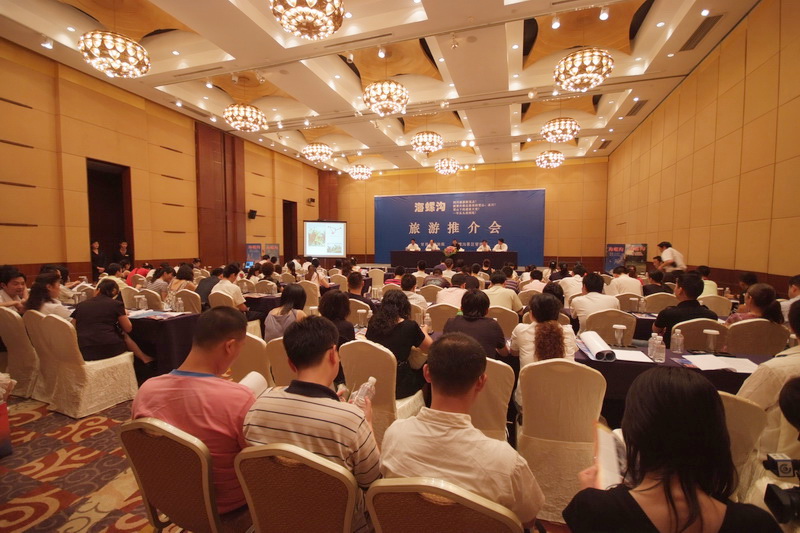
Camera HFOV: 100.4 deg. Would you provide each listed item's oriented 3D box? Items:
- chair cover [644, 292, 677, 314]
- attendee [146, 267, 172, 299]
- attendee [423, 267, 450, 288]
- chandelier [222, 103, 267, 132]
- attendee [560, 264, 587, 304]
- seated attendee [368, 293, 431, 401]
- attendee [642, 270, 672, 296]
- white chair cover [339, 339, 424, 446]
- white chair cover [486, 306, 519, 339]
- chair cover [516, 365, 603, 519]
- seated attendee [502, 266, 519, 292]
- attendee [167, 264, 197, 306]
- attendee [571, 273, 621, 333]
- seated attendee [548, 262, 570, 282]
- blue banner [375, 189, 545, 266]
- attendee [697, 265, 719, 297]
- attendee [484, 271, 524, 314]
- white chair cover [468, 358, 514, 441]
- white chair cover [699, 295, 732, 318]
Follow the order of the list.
[{"bbox_3d":[3.711,0.831,4.849,0.470,0.935,0.540,1,3,20],"label":"chair cover"},{"bbox_3d":[-4.216,0.619,5.841,0.480,1.250,0.760,1,3,20],"label":"attendee"},{"bbox_3d":[0.658,0.606,5.773,0.520,1.180,0.750,1,3,17],"label":"attendee"},{"bbox_3d":[-4.248,-4.099,9.266,1.100,0.520,1.100,1,3,18],"label":"chandelier"},{"bbox_3d":[2.800,0.634,5.281,0.520,1.320,0.750,1,3,15],"label":"attendee"},{"bbox_3d":[0.015,0.800,2.688,0.480,1.230,0.760,1,3,20],"label":"seated attendee"},{"bbox_3d":[3.783,0.659,4.904,0.500,1.220,0.720,1,3,11],"label":"attendee"},{"bbox_3d":[-0.112,0.945,2.449,0.455,0.933,0.540,2,3,25],"label":"white chair cover"},{"bbox_3d":[1.085,0.869,3.663,0.450,0.935,0.520,1,3,19],"label":"white chair cover"},{"bbox_3d":[0.953,0.969,2.103,0.455,0.933,0.540,1,3,15],"label":"chair cover"},{"bbox_3d":[1.751,0.612,5.382,0.500,1.230,0.720,1,3,15],"label":"seated attendee"},{"bbox_3d":[-3.373,0.625,5.117,0.500,1.260,0.750,2,3,29],"label":"attendee"},{"bbox_3d":[2.222,0.700,3.808,0.520,1.240,0.750,1,3,15],"label":"attendee"},{"bbox_3d":[3.272,0.556,6.678,0.500,1.260,0.750,1,3,19],"label":"seated attendee"},{"bbox_3d":[2.716,-1.903,17.092,8.730,3.680,0.100,1,3,19],"label":"blue banner"},{"bbox_3d":[4.270,0.654,4.734,0.480,1.300,0.760,1,3,20],"label":"attendee"},{"bbox_3d":[1.217,0.703,3.931,0.480,1.290,0.760,1,3,20],"label":"attendee"},{"bbox_3d":[0.459,0.949,2.115,0.460,0.910,0.540,1,3,14],"label":"white chair cover"},{"bbox_3d":[4.192,0.844,4.613,0.470,0.935,0.540,1,3,20],"label":"white chair cover"}]

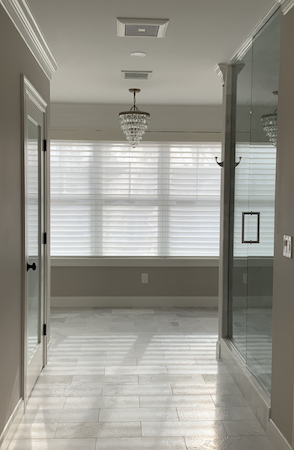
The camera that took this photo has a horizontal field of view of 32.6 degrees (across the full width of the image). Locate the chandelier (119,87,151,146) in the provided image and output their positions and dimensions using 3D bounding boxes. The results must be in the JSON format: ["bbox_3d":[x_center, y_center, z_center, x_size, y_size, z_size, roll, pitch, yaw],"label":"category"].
[{"bbox_3d":[-0.136,-1.159,5.479,0.334,0.615,0.334,1,3,-3],"label":"chandelier"}]

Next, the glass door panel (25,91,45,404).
[{"bbox_3d":[-0.840,0.167,3.665,0.042,2.030,0.775,1,3,-3],"label":"glass door panel"}]

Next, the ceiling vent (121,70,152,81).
[{"bbox_3d":[-0.094,-1.415,4.776,0.286,0.020,0.305,1,3,-3],"label":"ceiling vent"}]

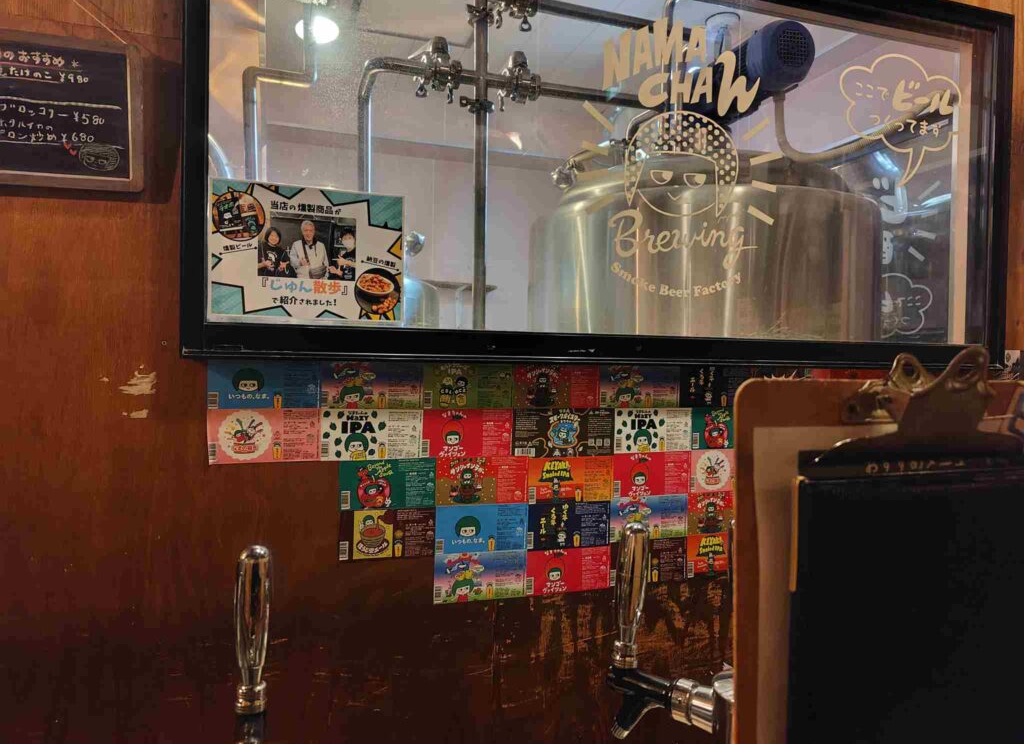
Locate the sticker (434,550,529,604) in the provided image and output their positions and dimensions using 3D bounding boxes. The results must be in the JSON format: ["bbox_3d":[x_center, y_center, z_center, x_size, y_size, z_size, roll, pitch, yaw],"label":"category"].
[{"bbox_3d":[-0.053,0.357,1.188,0.166,0.082,0.010,1,0,-17],"label":"sticker"}]

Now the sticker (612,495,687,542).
[{"bbox_3d":[0.259,0.272,1.271,0.162,0.081,0.010,1,1,-18],"label":"sticker"}]

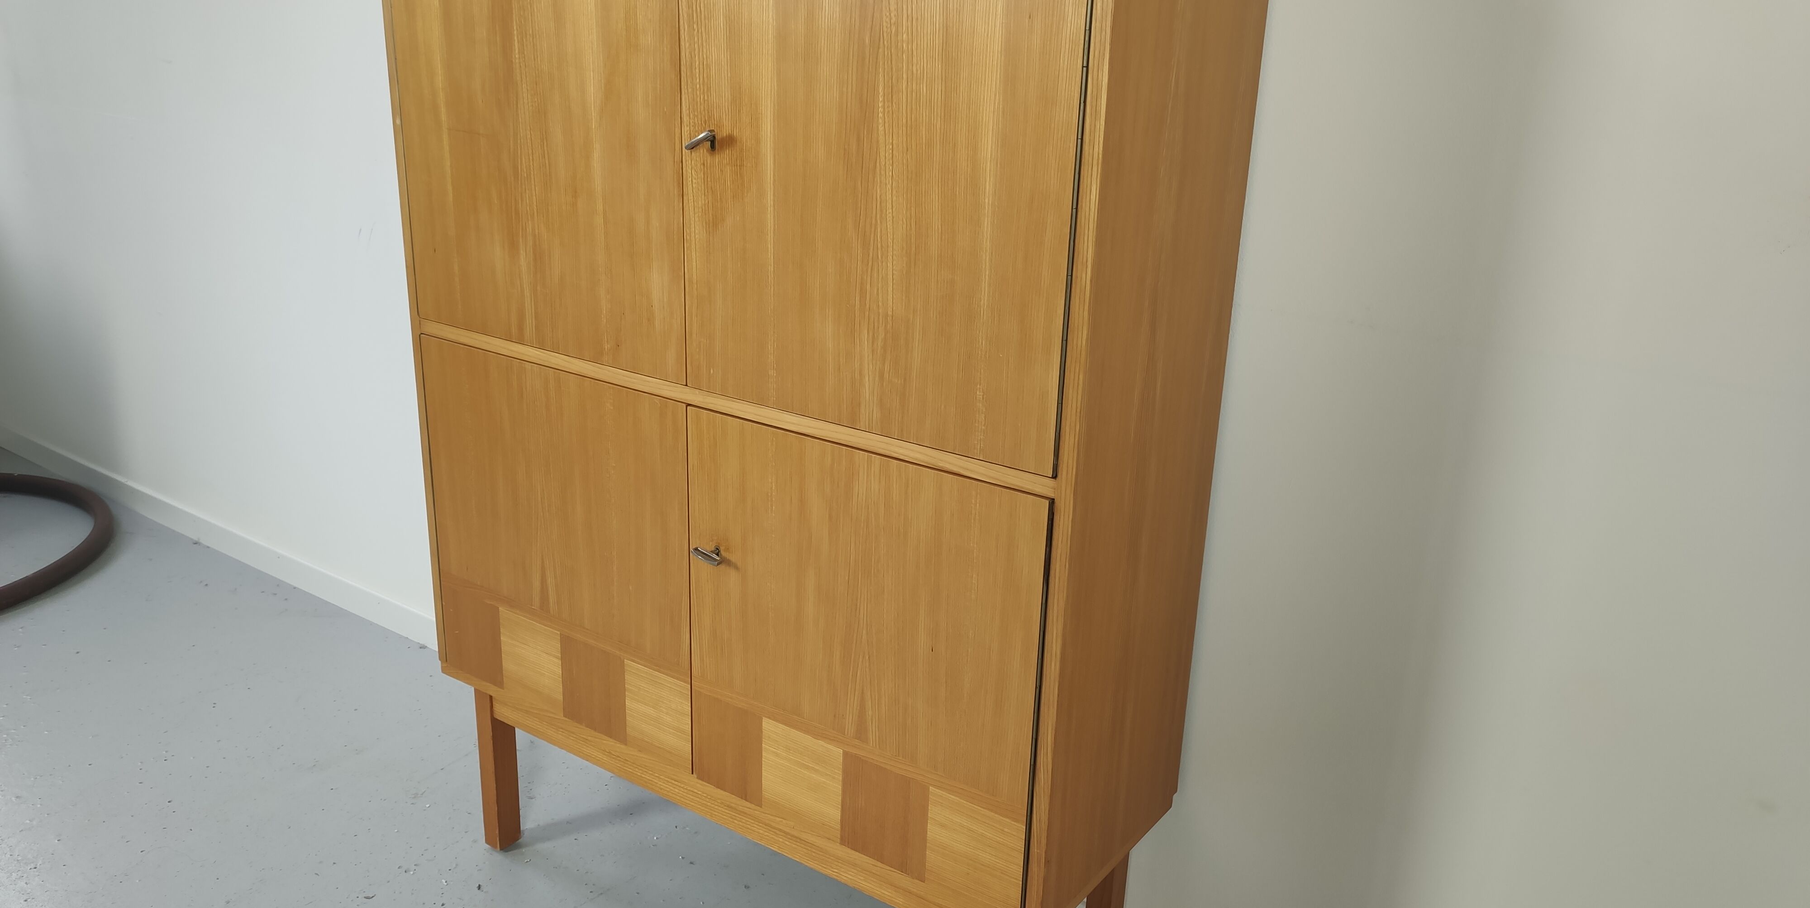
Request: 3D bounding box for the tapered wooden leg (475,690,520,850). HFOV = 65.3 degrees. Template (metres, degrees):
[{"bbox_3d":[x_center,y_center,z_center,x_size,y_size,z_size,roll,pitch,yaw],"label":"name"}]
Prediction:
[{"bbox_3d":[-0.635,0.476,2.198,0.036,0.295,0.040,15,22,33],"label":"tapered wooden leg"}]

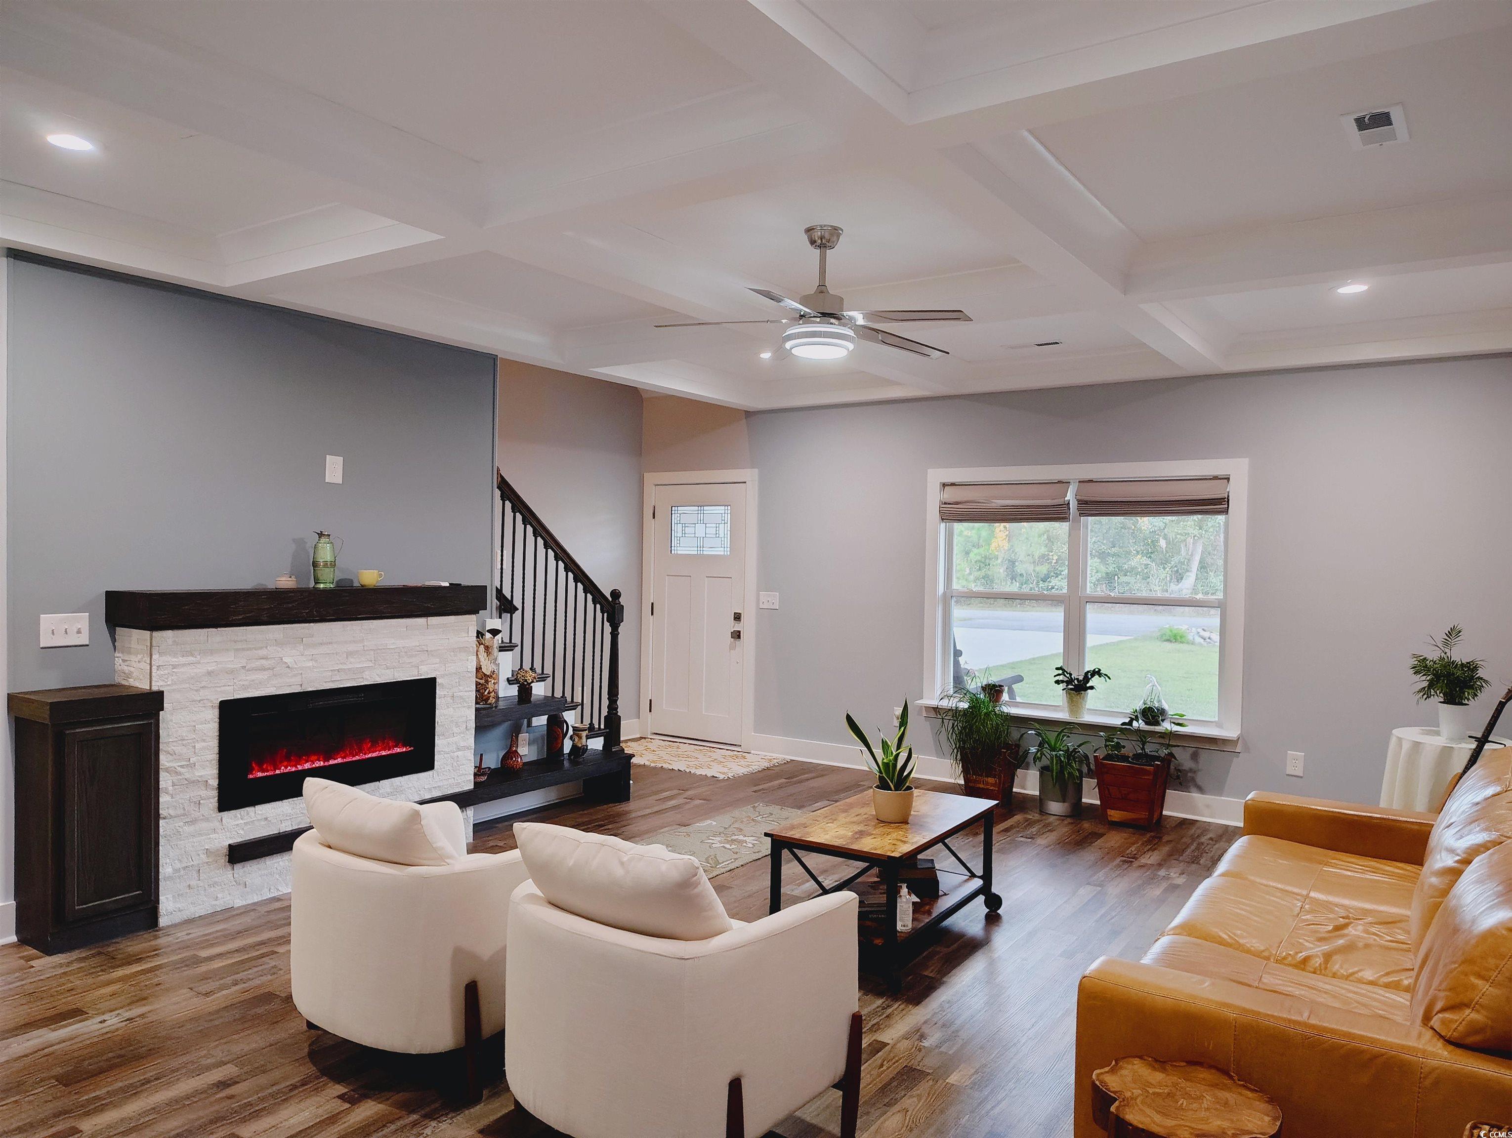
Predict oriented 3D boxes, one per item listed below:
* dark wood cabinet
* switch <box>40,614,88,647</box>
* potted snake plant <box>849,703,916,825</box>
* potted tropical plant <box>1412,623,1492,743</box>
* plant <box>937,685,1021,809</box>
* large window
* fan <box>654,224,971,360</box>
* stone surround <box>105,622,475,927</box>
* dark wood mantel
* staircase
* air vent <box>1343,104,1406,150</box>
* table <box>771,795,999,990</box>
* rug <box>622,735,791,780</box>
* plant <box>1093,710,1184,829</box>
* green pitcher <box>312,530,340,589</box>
[{"bbox_3d":[-2.600,0.953,4.071,0.359,0.949,0.404,2,1,34],"label":"dark wood cabinet"},{"bbox_3d":[-2.719,0.242,4.138,0.012,0.129,0.172,2,1,34],"label":"switch"},{"bbox_3d":[0.512,0.768,4.229,0.285,0.473,0.250,1,1,7],"label":"potted snake plant"},{"bbox_3d":[3.393,0.553,5.130,0.350,0.560,0.340,2,1,35],"label":"potted tropical plant"},{"bbox_3d":[1.434,1.100,6.705,0.470,0.729,0.420,2,1,34],"label":"plant"},{"bbox_3d":[1.992,0.150,6.598,1.980,1.595,0.130,2,1,35],"label":"large window"},{"bbox_3d":[0.274,-1.054,3.982,1.250,0.470,1.250,2,1,35],"label":"fan"},{"bbox_3d":[-2.048,0.829,4.879,0.314,1.194,1.619,2,1,34],"label":"stone surround"},{"bbox_3d":[-1.991,0.157,4.805,0.365,0.146,1.660,2,1,35],"label":"dark wood mantel"},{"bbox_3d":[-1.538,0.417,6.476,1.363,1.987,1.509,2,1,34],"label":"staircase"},{"bbox_3d":[1.753,-1.245,2.966,0.146,0.022,0.305,2,1,35],"label":"air vent"},{"bbox_3d":[0.547,1.236,4.251,0.560,0.450,1.010,2,1,35],"label":"table"},{"bbox_3d":[-0.550,1.401,7.845,1.394,0.015,0.832,2,1,34],"label":"rug"},{"bbox_3d":[2.201,1.147,6.024,0.420,0.630,0.390,2,1,35],"label":"plant"},{"bbox_3d":[-1.970,-0.051,4.825,0.140,0.274,0.108,0,1,-37],"label":"green pitcher"}]

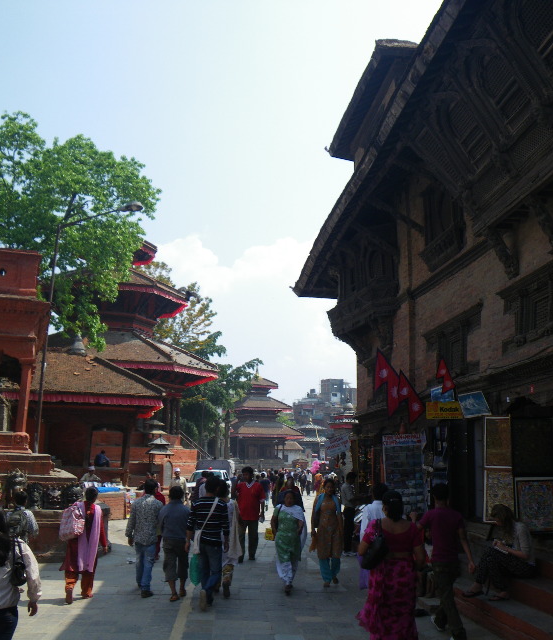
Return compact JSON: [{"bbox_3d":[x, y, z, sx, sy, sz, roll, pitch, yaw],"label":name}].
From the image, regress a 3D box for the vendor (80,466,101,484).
[{"bbox_3d":[-6.559,5.579,24.209,0.650,0.860,0.600,5,-13,-15],"label":"vendor"}]

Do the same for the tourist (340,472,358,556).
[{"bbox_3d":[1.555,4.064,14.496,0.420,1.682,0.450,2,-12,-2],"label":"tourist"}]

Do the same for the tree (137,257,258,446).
[{"bbox_3d":[-6.858,4.452,56.001,10.500,19.000,10.000,1,-12,0],"label":"tree"}]

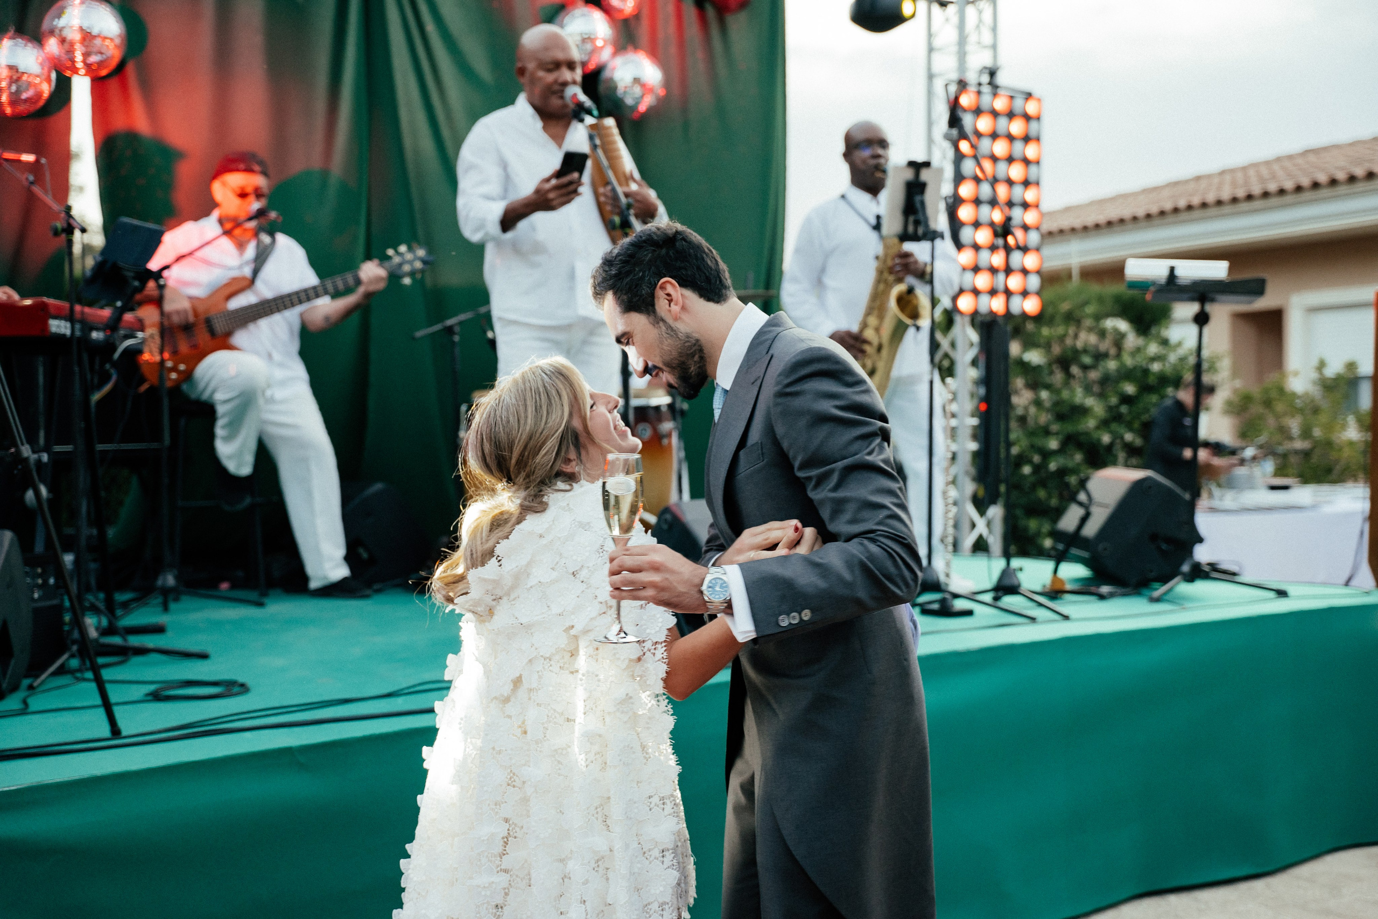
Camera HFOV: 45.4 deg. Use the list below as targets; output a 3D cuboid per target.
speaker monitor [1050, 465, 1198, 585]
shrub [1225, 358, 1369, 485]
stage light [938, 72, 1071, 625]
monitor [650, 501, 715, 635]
[{"bbox_3d":[1.750,0.264,6.620,0.420,0.430,0.550,0,3,-2],"label":"speaker monitor"},{"bbox_3d":[4.550,0.195,12.322,1.300,1.750,1.200,1,3,12],"label":"shrub"},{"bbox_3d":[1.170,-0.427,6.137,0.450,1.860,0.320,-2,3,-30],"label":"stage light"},{"bbox_3d":[0.160,0.341,4.971,0.550,0.430,0.410,-2,3,-33],"label":"monitor"}]

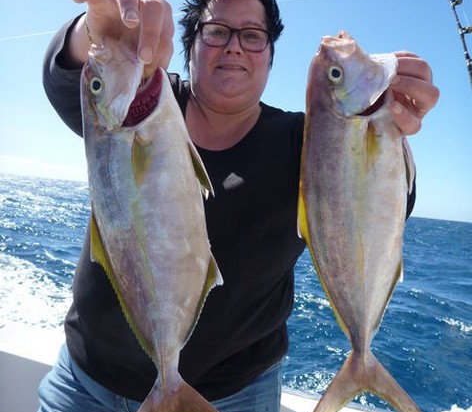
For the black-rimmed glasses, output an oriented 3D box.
[{"bbox_3d":[-0.001,-0.332,1.029,0.142,0.048,0.135,7,8,0],"label":"black-rimmed glasses"}]

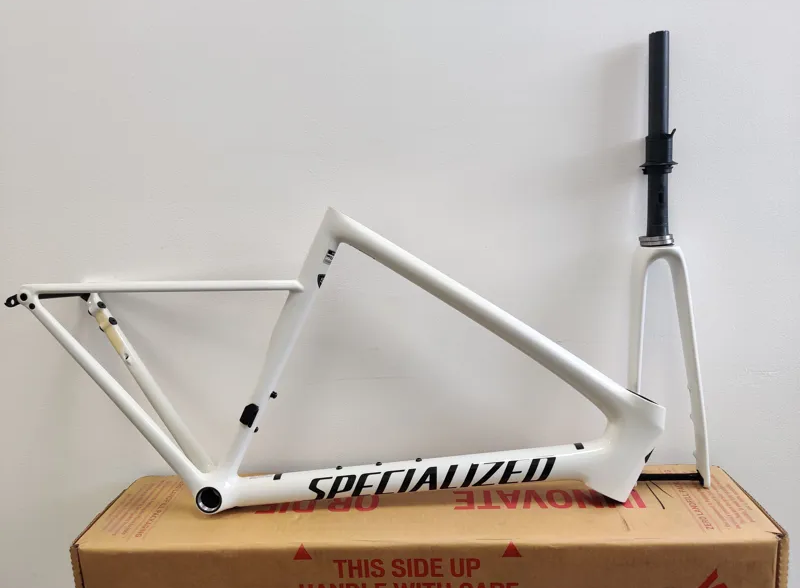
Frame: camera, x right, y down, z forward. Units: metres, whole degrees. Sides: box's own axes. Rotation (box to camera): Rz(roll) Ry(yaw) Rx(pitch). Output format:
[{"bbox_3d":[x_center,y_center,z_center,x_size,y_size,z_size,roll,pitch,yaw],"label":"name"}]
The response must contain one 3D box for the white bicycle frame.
[{"bbox_3d":[-0.057,0.101,0.963,1.020,0.468,0.170,-2,4,5],"label":"white bicycle frame"}]

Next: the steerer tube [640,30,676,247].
[{"bbox_3d":[0.372,-0.221,0.899,0.052,0.303,0.053,-2,8,4],"label":"steerer tube"}]

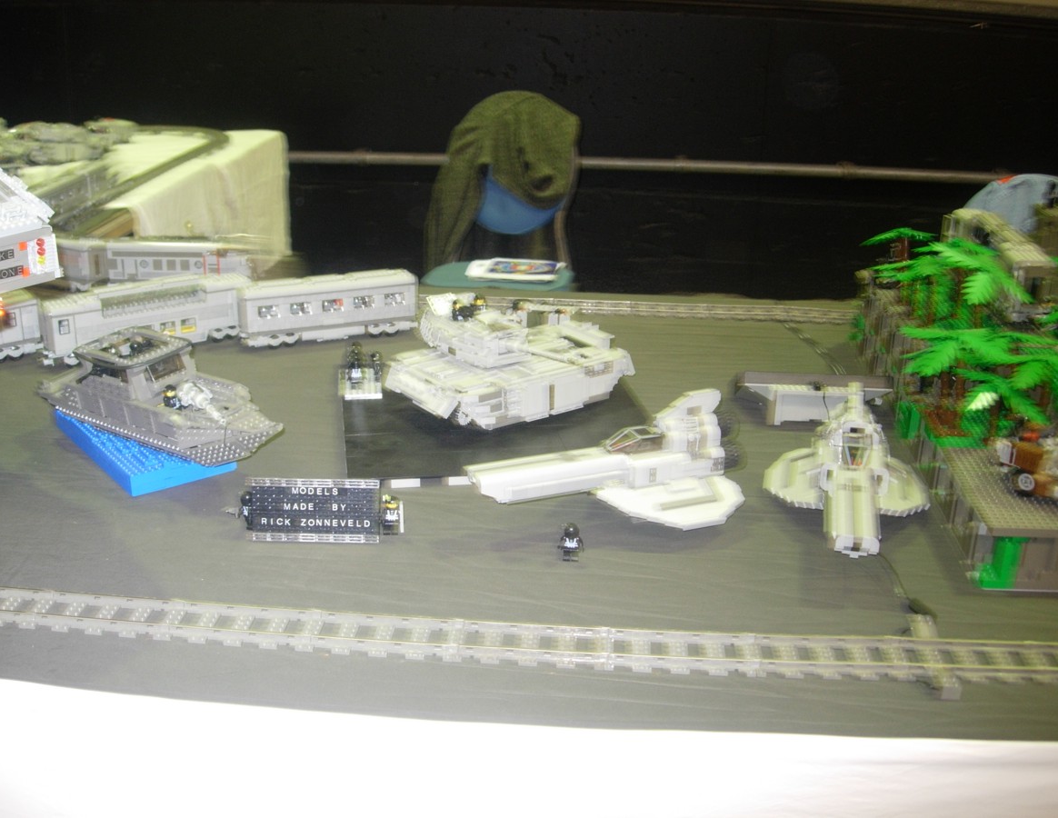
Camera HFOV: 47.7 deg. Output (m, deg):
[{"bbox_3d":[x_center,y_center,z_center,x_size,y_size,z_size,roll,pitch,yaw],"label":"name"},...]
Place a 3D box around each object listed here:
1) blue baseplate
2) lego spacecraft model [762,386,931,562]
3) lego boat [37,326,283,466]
[{"bbox_3d":[-0.464,0.033,1.436,0.122,0.027,0.256,-15,26,-35],"label":"blue baseplate"},{"bbox_3d":[0.337,0.064,1.241,0.178,0.117,0.275,5,22,11],"label":"lego spacecraft model"},{"bbox_3d":[-0.449,-0.023,1.428,0.365,0.090,0.126,14,25,30],"label":"lego boat"}]

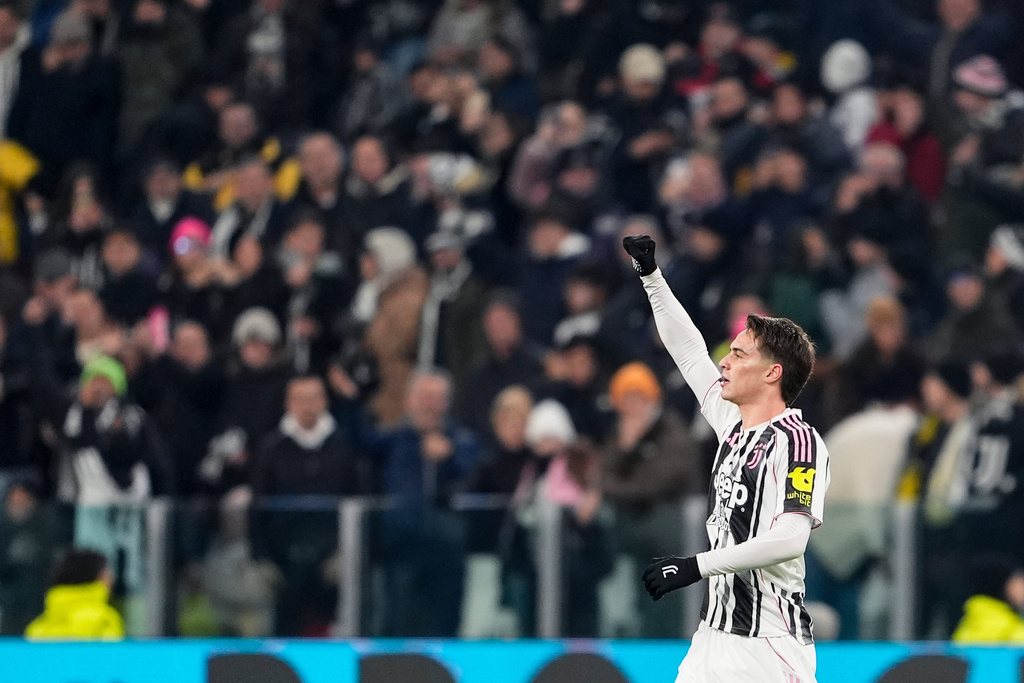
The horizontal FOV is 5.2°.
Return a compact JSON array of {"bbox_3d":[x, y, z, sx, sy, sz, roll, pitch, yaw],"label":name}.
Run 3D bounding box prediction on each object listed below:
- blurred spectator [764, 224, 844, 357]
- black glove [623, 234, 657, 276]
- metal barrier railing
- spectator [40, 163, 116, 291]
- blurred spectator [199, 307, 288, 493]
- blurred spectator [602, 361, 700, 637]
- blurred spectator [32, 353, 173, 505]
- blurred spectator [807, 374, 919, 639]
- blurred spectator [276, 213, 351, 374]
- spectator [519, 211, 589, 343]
[{"bbox_3d":[1.159,0.390,44.800,0.500,1.680,0.380,0,-2,9],"label":"blurred spectator"},{"bbox_3d":[0.352,-0.237,31.400,0.100,0.115,0.095,-11,-1,-38],"label":"black glove"},{"bbox_3d":[-0.094,1.089,42.000,3.200,1.050,0.080,0,-2,0],"label":"metal barrier railing"},{"bbox_3d":[-1.901,0.059,49.882,0.480,1.680,0.380,0,-1,0],"label":"spectator"},{"bbox_3d":[-1.123,0.706,48.281,0.520,1.700,0.400,0,-1,9],"label":"blurred spectator"},{"bbox_3d":[0.523,0.903,43.000,0.520,1.650,0.400,0,-2,11],"label":"blurred spectator"},{"bbox_3d":[-1.914,0.896,52.976,0.580,1.680,0.400,0,-2,9],"label":"blurred spectator"},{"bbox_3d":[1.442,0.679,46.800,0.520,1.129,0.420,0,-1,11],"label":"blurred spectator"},{"bbox_3d":[-0.916,0.225,52.500,0.500,1.640,0.380,0,-1,9],"label":"blurred spectator"},{"bbox_3d":[0.193,0.214,54.776,0.500,1.680,0.360,0,-2,9],"label":"spectator"}]

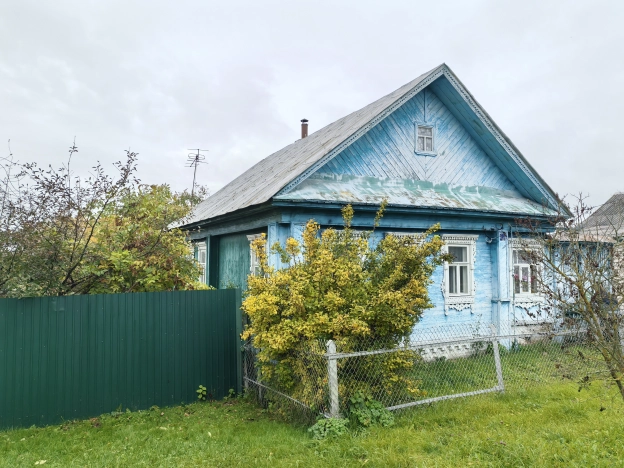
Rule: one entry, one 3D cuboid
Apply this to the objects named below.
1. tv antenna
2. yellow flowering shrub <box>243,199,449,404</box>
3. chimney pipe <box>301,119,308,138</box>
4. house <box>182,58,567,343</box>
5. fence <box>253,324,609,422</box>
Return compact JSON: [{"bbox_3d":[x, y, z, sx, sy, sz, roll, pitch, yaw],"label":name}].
[{"bbox_3d":[-4.844,-2.506,20.500,0.950,2.200,0.800,2,-3,-28],"label":"tv antenna"},{"bbox_3d":[0.496,1.028,7.200,2.800,2.800,2.500,1,-3,-25],"label":"yellow flowering shrub"},{"bbox_3d":[-0.274,-3.804,17.800,0.300,0.900,0.300,1,-3,-25],"label":"chimney pipe"},{"bbox_3d":[0.633,-0.246,15.816,8.150,6.700,11.200,1,-3,-25],"label":"house"},{"bbox_3d":[1.727,1.792,7.766,4.800,1.150,3.000,1,-3,-25],"label":"fence"}]

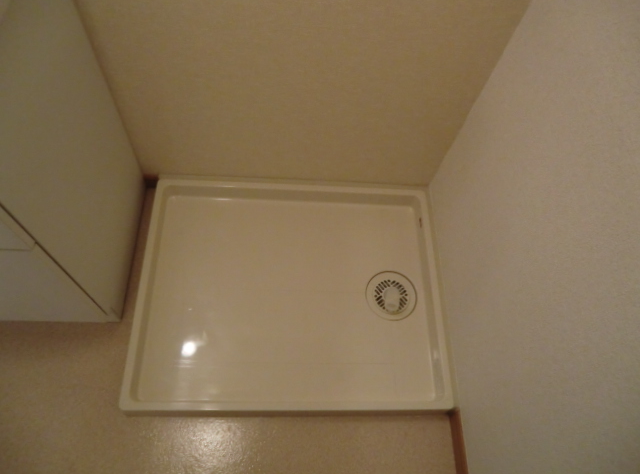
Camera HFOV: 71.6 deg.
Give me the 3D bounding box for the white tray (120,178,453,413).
[{"bbox_3d":[-0.074,0.141,1.227,0.800,0.060,0.640,2,64,-4],"label":"white tray"}]

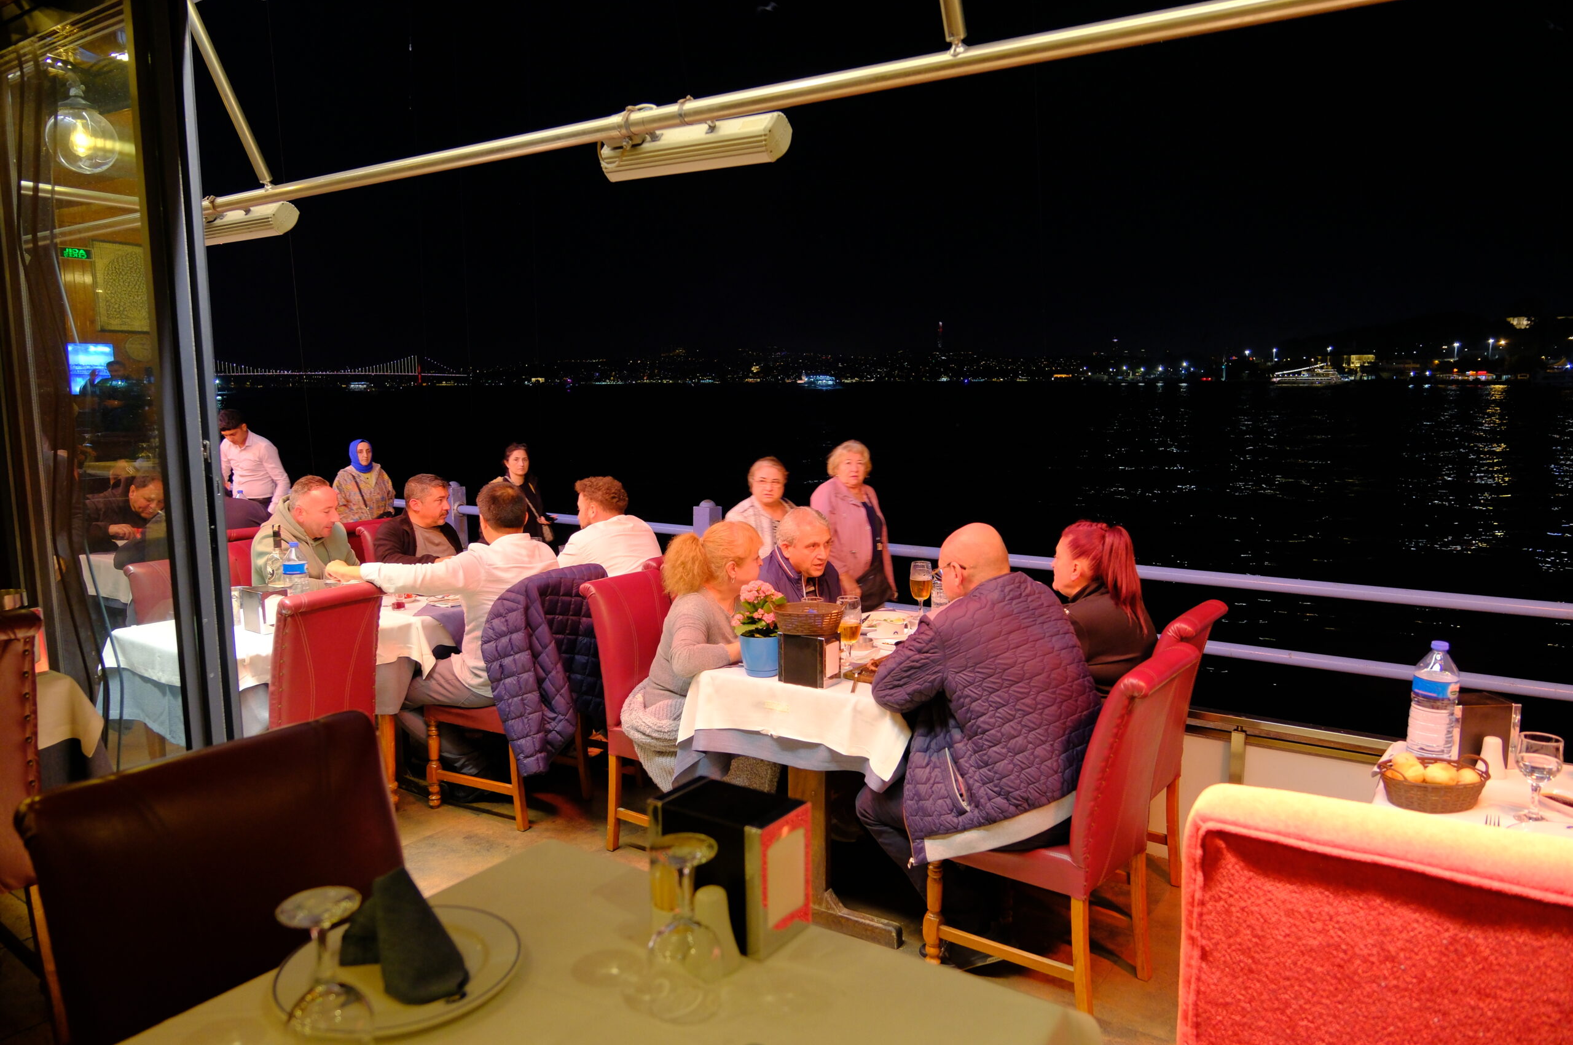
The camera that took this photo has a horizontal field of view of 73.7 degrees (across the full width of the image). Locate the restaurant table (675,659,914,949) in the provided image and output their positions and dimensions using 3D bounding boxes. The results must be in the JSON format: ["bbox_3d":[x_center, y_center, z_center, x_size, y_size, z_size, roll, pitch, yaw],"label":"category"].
[{"bbox_3d":[0.309,0.811,3.648,0.700,0.780,1.190,4,9,30],"label":"restaurant table"}]

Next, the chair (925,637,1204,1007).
[{"bbox_3d":[0.747,0.811,2.947,0.570,0.965,0.460,6,10,41],"label":"chair"}]

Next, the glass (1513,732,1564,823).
[{"bbox_3d":[1.542,0.522,2.150,0.080,0.175,0.080,4,9,30],"label":"glass"}]

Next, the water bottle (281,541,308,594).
[{"bbox_3d":[-2.131,0.256,4.519,0.090,0.315,0.090,4,9,31],"label":"water bottle"}]

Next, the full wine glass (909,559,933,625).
[{"bbox_3d":[0.502,0.269,3.918,0.078,0.220,0.078,0,8,0],"label":"full wine glass"}]

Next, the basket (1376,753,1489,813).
[{"bbox_3d":[1.465,0.583,2.384,0.220,0.088,0.185,4,9,30],"label":"basket"}]

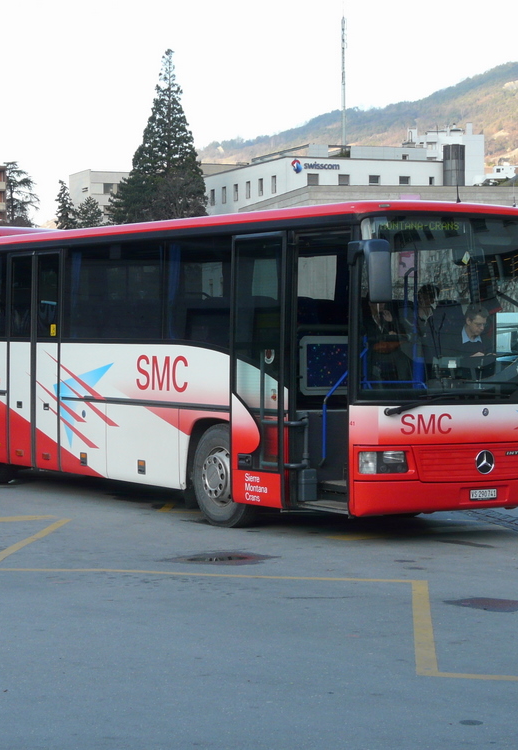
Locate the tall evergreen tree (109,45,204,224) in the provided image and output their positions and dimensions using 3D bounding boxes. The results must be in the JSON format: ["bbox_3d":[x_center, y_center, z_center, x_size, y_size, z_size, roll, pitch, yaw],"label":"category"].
[{"bbox_3d":[-8.639,-14.713,150.311,8.200,26.166,8.200,0,1,0],"label":"tall evergreen tree"}]

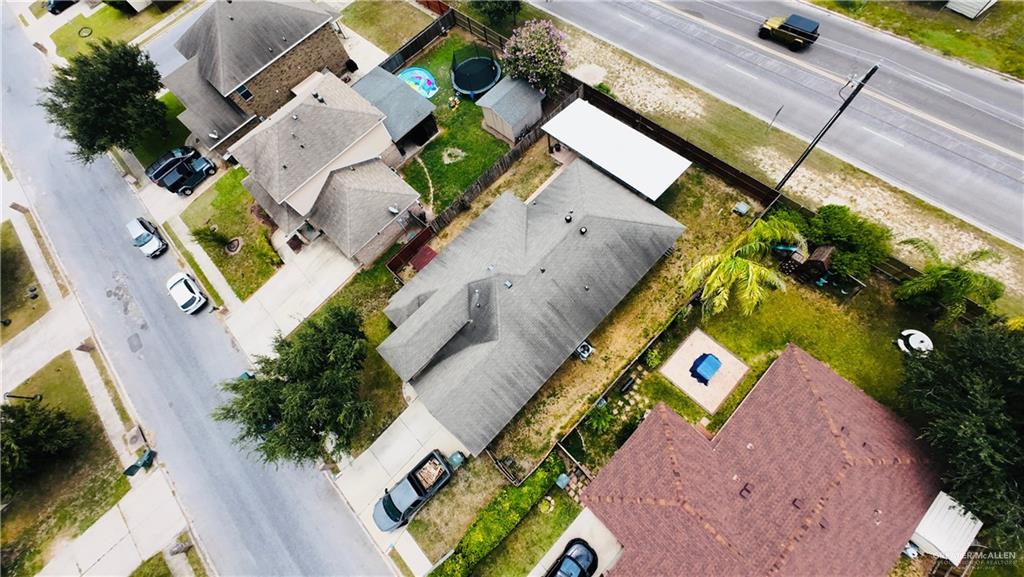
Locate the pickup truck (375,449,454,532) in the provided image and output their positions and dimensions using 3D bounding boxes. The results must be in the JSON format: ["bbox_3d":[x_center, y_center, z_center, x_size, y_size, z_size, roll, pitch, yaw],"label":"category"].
[{"bbox_3d":[-6.390,13.155,21.118,5.150,1.700,1.880,-42,71,-8],"label":"pickup truck"}]

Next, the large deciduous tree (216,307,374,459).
[{"bbox_3d":[-13.637,5.951,21.207,9.500,6.900,9.500,-2,71,6],"label":"large deciduous tree"}]

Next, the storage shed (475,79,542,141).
[{"bbox_3d":[-0.004,-16.069,29.148,4.450,3.050,4.300,42,81,18],"label":"storage shed"}]

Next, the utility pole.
[{"bbox_3d":[18.128,-8.310,19.705,0.600,9.600,0.450,41,80,19],"label":"utility pole"}]

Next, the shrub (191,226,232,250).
[{"bbox_3d":[-26.214,-4.377,28.455,1.700,2.900,1.700,42,81,18],"label":"shrub"}]

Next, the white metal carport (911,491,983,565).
[{"bbox_3d":[21.465,12.044,17.175,2.150,2.350,2.600,42,81,18],"label":"white metal carport"}]

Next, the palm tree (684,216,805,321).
[{"bbox_3d":[13.269,-0.894,19.829,6.100,5.700,6.100,-2,70,7],"label":"palm tree"}]

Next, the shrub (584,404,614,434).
[{"bbox_3d":[5.386,8.060,19.998,1.650,1.300,1.650,-2,70,7],"label":"shrub"}]

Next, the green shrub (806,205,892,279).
[{"bbox_3d":[21.637,-3.042,20.938,4.400,3.000,4.100,-2,70,7],"label":"green shrub"}]

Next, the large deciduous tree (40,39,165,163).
[{"bbox_3d":[-34.996,-16.028,28.906,8.600,6.600,10.000,41,80,19],"label":"large deciduous tree"}]

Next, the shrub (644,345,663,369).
[{"bbox_3d":[9.484,4.602,21.890,1.350,1.100,1.350,-2,71,6],"label":"shrub"}]

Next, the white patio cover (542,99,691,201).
[{"bbox_3d":[7.979,-10.674,26.485,10.800,2.700,4.250,42,81,18],"label":"white patio cover"}]

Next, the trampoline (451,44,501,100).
[{"bbox_3d":[-3.085,-18.783,28.540,4.100,2.200,4.100,-2,70,7],"label":"trampoline"}]

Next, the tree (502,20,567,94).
[{"bbox_3d":[1.954,-19.996,29.006,5.600,5.400,5.600,-2,71,6],"label":"tree"}]

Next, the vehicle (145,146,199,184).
[{"bbox_3d":[-34.193,-12.464,32.896,1.850,1.650,4.500,42,81,18],"label":"vehicle"}]

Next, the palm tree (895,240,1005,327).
[{"bbox_3d":[24.993,-0.433,19.170,4.800,3.700,4.800,-2,70,7],"label":"palm tree"}]

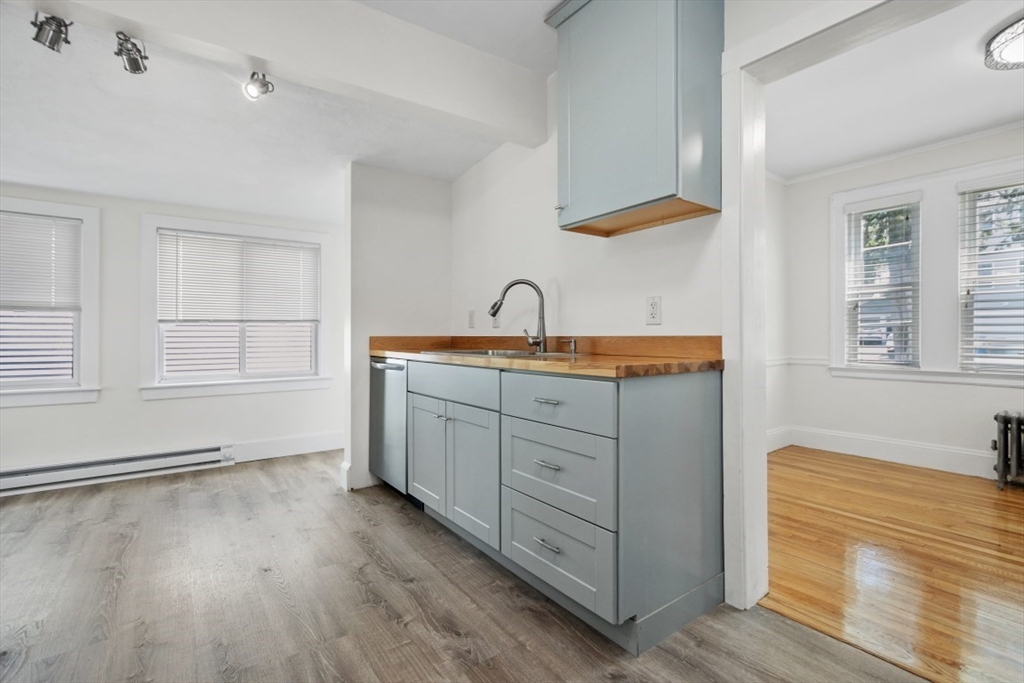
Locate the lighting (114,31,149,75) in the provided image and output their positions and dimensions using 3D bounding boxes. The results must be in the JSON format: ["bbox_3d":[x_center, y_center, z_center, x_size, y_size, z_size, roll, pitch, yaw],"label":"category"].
[{"bbox_3d":[-1.462,-1.111,1.640,0.080,0.110,0.085,0,0,-24],"label":"lighting"}]

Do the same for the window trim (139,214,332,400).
[{"bbox_3d":[-2.170,-0.259,3.478,1.312,1.376,0.090,0,0,-34],"label":"window trim"}]

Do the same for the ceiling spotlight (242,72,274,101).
[{"bbox_3d":[-1.105,-1.112,1.860,0.075,0.090,0.090,0,0,33],"label":"ceiling spotlight"}]

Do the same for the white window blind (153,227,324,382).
[{"bbox_3d":[-2.175,-0.267,3.493,1.117,1.167,0.050,0,0,-34],"label":"white window blind"}]

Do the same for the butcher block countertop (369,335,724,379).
[{"bbox_3d":[-0.073,0.041,2.282,0.648,0.134,2.075,0,0,-38],"label":"butcher block countertop"}]

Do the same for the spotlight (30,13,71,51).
[{"bbox_3d":[-1.651,-1.112,1.530,0.080,0.100,0.085,0,0,16],"label":"spotlight"}]

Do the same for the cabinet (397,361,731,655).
[{"bbox_3d":[0.112,0.549,2.059,0.625,0.882,1.497,0,0,-38],"label":"cabinet"}]

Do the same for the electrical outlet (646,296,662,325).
[{"bbox_3d":[0.633,-0.136,1.903,0.012,0.121,0.076,0,0,-38],"label":"electrical outlet"}]

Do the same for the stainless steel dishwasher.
[{"bbox_3d":[-0.549,0.531,2.862,0.620,0.837,0.575,0,0,-38],"label":"stainless steel dishwasher"}]

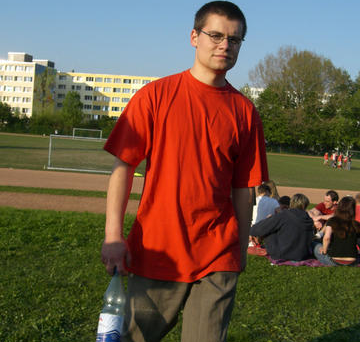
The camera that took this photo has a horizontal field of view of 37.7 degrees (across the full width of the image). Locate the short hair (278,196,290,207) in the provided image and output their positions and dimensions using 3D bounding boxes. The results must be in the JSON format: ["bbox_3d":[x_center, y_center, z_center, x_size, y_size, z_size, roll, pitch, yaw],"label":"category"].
[{"bbox_3d":[1.470,0.428,7.400,0.170,0.170,0.200,6,5,24],"label":"short hair"}]

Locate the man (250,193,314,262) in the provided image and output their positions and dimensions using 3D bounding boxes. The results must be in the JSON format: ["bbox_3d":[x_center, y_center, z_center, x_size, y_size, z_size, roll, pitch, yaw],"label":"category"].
[{"bbox_3d":[1.277,0.635,6.500,0.660,0.770,0.740,3,5,-19],"label":"man"}]

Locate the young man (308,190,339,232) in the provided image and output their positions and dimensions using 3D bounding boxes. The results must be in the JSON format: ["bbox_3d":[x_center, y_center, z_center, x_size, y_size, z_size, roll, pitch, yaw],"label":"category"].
[{"bbox_3d":[2.030,0.668,7.300,0.600,0.780,0.750,7,5,33],"label":"young man"}]

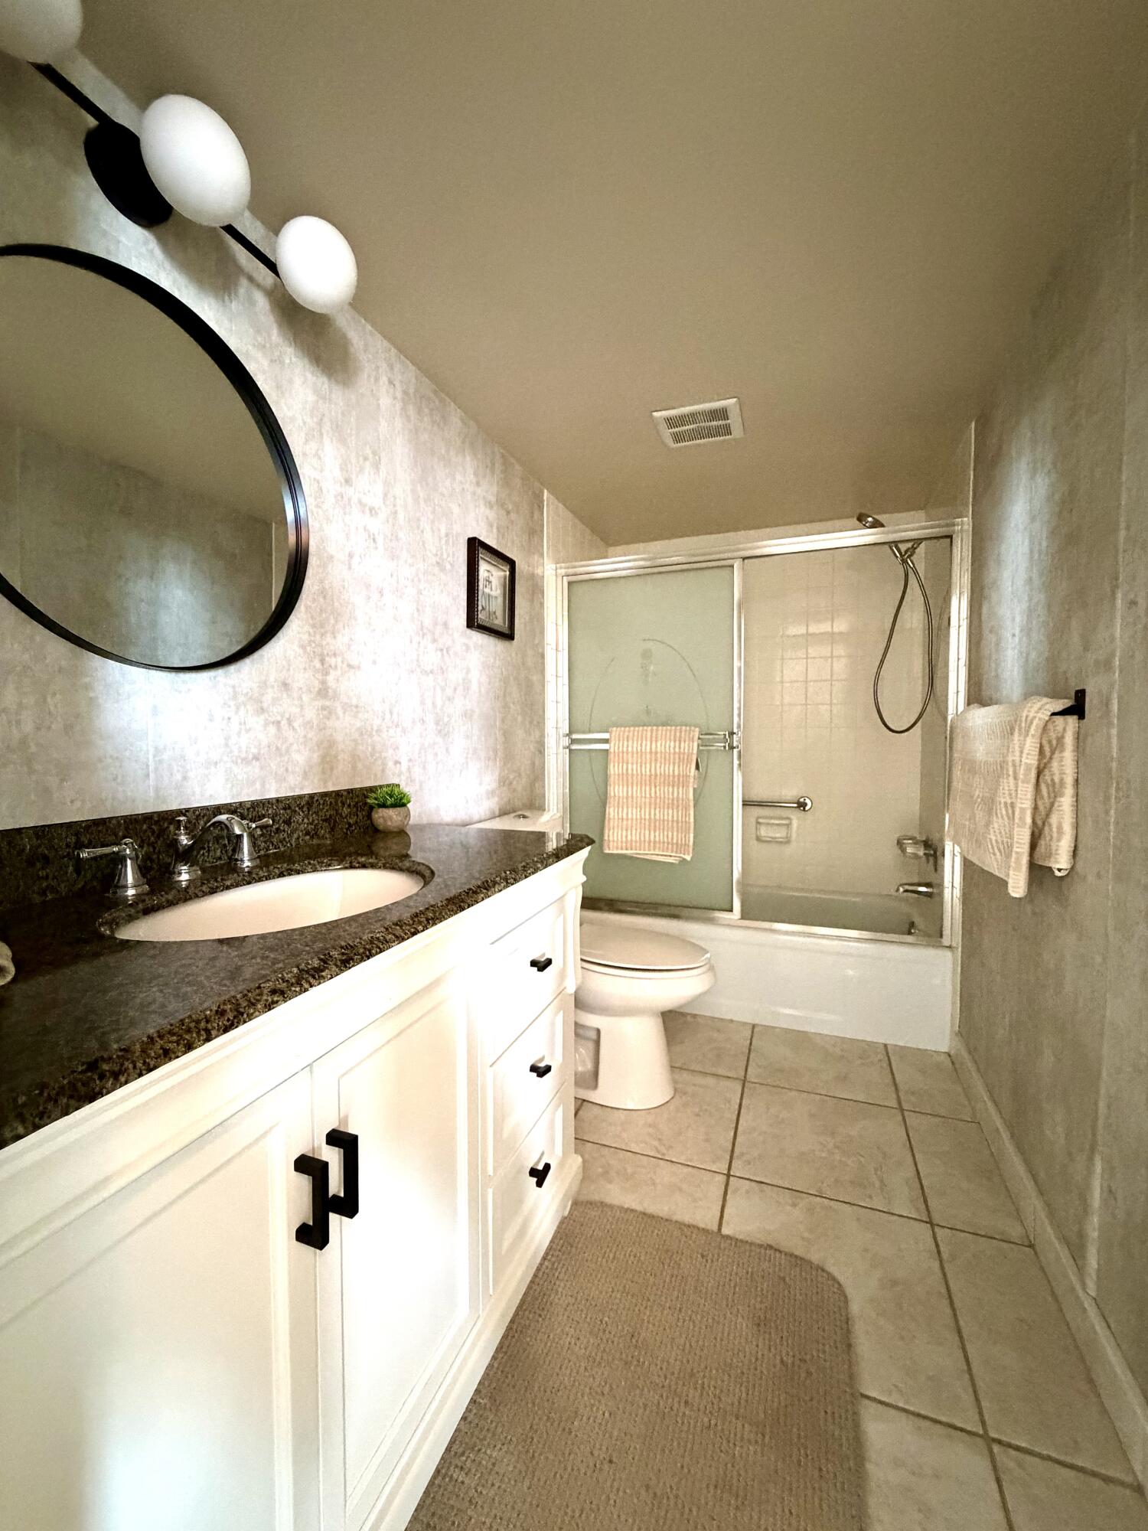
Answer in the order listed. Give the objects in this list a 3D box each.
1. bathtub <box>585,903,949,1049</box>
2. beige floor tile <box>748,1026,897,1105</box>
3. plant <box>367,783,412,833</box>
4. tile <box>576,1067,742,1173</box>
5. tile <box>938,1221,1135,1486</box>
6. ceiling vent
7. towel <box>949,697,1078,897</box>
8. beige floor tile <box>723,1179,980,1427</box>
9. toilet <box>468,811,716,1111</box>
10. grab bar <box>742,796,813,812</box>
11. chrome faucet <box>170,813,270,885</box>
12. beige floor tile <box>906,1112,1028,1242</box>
[{"bbox_3d":[0.741,0.802,2.792,1.524,0.381,0.751,1,3,21],"label":"bathtub"},{"bbox_3d":[0.827,1.000,2.084,0.442,0.010,0.405,1,3,20],"label":"beige floor tile"},{"bbox_3d":[-0.429,0.096,1.452,0.100,0.112,0.100,1,3,20],"label":"plant"},{"bbox_3d":[0.266,1.039,1.874,0.450,0.012,0.464,1,3,21],"label":"tile"},{"bbox_3d":[0.830,1.065,1.167,0.196,0.012,0.464,1,3,21],"label":"tile"},{"bbox_3d":[0.403,-1.068,1.959,0.250,0.020,0.250,1,3,20],"label":"ceiling vent"},{"bbox_3d":[1.029,0.055,1.492,0.107,0.382,0.650,1,3,21],"label":"towel"},{"bbox_3d":[0.519,1.044,1.260,0.442,0.010,0.445,1,3,20],"label":"beige floor tile"},{"bbox_3d":[0.081,0.611,2.070,0.777,0.828,0.420,1,3,21],"label":"toilet"},{"bbox_3d":[0.853,0.186,3.019,0.580,0.075,0.080,1,3,20],"label":"grab bar"},{"bbox_3d":[-0.573,0.130,1.098,0.174,0.109,0.210,1,3,21],"label":"chrome faucet"},{"bbox_3d":[0.993,1.046,1.600,0.196,0.012,0.464,1,3,21],"label":"beige floor tile"}]

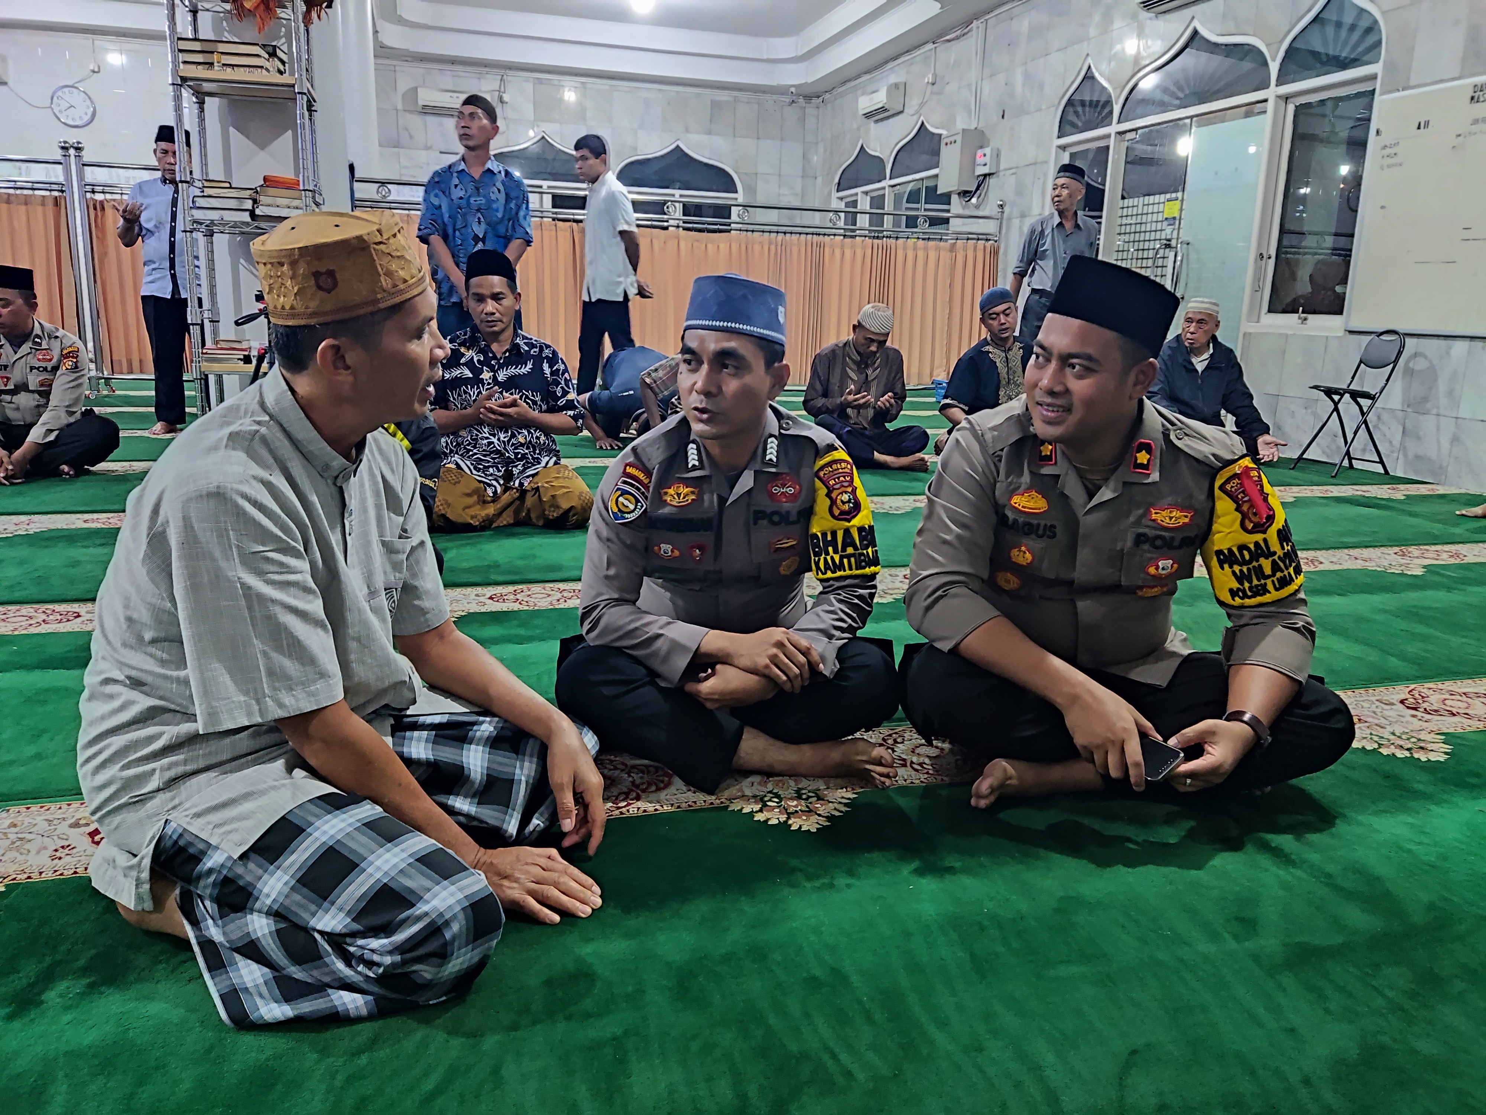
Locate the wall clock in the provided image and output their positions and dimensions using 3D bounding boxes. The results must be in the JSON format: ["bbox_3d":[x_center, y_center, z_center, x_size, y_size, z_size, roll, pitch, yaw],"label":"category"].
[{"bbox_3d":[-6.883,-4.631,11.022,0.400,0.400,0.050,-2,14,-17],"label":"wall clock"}]

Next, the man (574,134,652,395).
[{"bbox_3d":[-0.755,-1.463,5.965,0.360,1.660,0.450,-6,16,-31],"label":"man"}]

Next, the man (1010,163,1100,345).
[{"bbox_3d":[1.926,-1.513,6.543,0.480,1.670,0.310,8,15,23],"label":"man"}]

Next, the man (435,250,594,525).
[{"bbox_3d":[-0.881,-0.647,3.993,0.590,0.945,0.650,-1,13,-12],"label":"man"}]

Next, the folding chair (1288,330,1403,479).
[{"bbox_3d":[3.338,-0.854,5.903,0.410,0.780,0.310,-2,14,-16],"label":"folding chair"}]

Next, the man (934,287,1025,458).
[{"bbox_3d":[1.297,-0.885,5.380,0.660,0.910,0.640,0,13,-8],"label":"man"}]

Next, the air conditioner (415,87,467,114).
[{"bbox_3d":[-3.376,-5.308,12.598,0.810,0.280,0.210,-2,14,-16],"label":"air conditioner"}]

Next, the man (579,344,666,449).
[{"bbox_3d":[-0.602,-0.954,6.250,0.600,0.540,0.950,-1,13,-14],"label":"man"}]

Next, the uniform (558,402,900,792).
[{"bbox_3d":[-0.028,0.021,2.064,0.630,0.620,0.570,2,13,0],"label":"uniform"}]

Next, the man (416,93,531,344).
[{"bbox_3d":[-1.227,-1.271,5.032,0.520,1.670,0.330,-1,13,-12],"label":"man"}]

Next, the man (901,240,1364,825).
[{"bbox_3d":[0.683,-0.089,1.966,0.740,0.865,0.660,4,13,11],"label":"man"}]

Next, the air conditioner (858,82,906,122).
[{"bbox_3d":[1.540,-5.017,11.842,0.210,0.290,0.810,-2,14,-16],"label":"air conditioner"}]

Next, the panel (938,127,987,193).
[{"bbox_3d":[2.070,-3.747,10.186,0.220,0.540,0.400,-2,14,-16],"label":"panel"}]

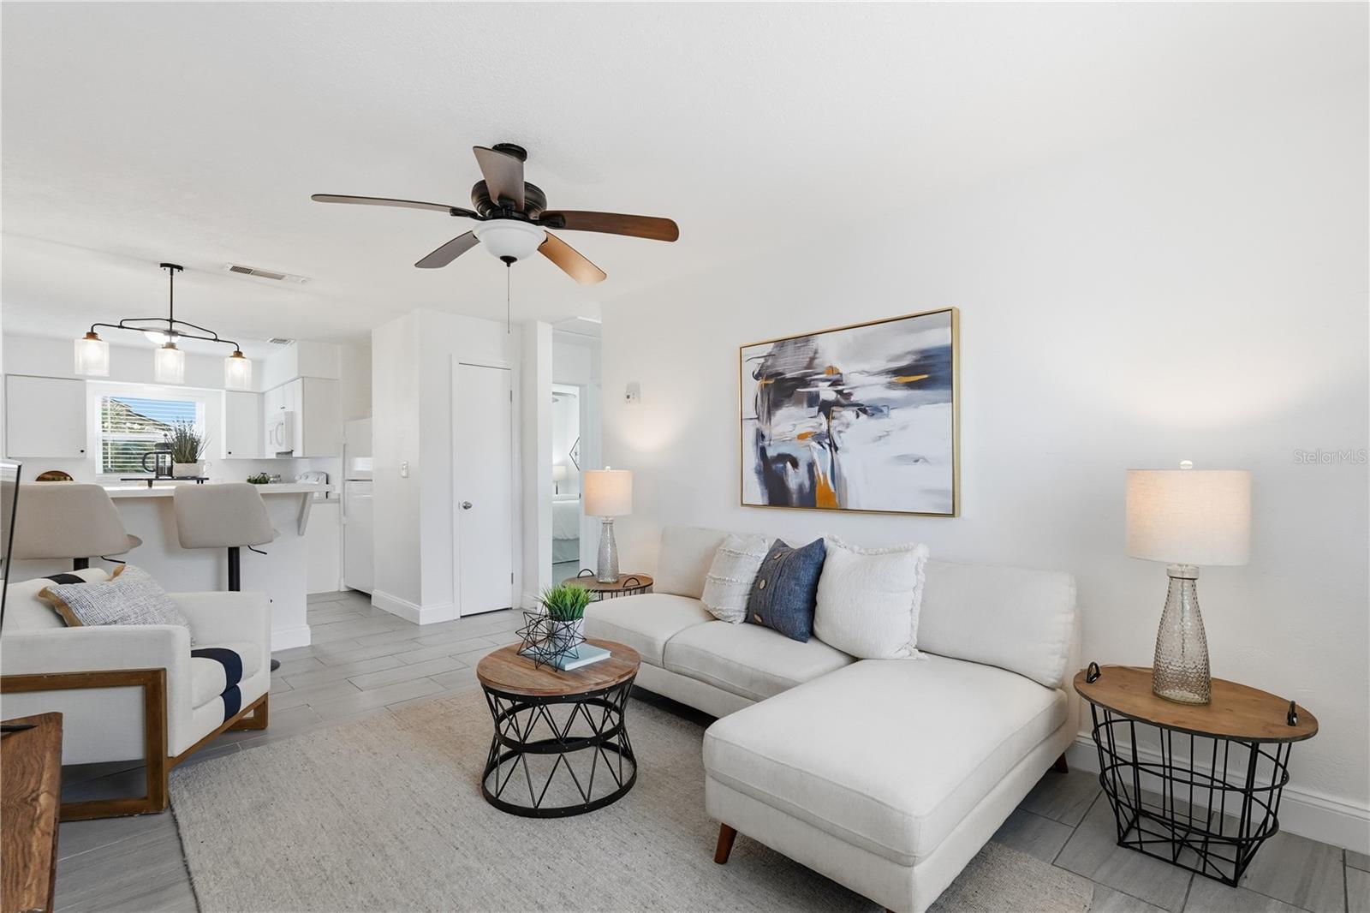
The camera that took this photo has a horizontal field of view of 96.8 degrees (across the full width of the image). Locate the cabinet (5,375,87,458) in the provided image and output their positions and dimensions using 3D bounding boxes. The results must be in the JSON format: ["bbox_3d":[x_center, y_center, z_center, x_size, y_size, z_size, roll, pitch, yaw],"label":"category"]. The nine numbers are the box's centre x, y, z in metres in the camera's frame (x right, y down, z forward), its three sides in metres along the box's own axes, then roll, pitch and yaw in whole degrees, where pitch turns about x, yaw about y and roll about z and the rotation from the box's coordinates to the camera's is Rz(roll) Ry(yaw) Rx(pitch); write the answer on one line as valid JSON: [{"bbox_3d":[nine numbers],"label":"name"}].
[{"bbox_3d":[-6.101,-0.372,5.825,0.330,0.760,0.526,-1,-1,44],"label":"cabinet"}]

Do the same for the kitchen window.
[{"bbox_3d":[-5.694,-0.210,6.527,0.100,0.827,0.876,-1,-1,44],"label":"kitchen window"}]

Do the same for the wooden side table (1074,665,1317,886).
[{"bbox_3d":[1.573,0.978,1.926,0.585,0.505,0.585,-1,-1,44],"label":"wooden side table"}]

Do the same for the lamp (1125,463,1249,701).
[{"bbox_3d":[1.573,0.389,1.926,0.308,0.742,0.308,-1,-1,44],"label":"lamp"}]

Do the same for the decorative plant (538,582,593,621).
[{"bbox_3d":[-0.497,0.598,2.547,0.220,0.160,0.220,-1,-1,0],"label":"decorative plant"}]

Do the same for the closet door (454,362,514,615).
[{"bbox_3d":[-1.648,0.269,5.059,0.470,2.030,0.045,0,-1,-45],"label":"closet door"}]

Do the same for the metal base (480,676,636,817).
[{"bbox_3d":[-0.479,1.030,2.364,0.585,0.410,0.585,-1,-1,0],"label":"metal base"}]

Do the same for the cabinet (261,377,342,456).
[{"bbox_3d":[-4.101,-0.358,6.474,1.605,0.765,0.335,-1,-1,44],"label":"cabinet"}]

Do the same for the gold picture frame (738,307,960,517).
[{"bbox_3d":[0.766,-0.182,3.128,1.215,0.925,0.042,-1,-1,44],"label":"gold picture frame"}]

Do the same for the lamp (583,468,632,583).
[{"bbox_3d":[-0.500,0.441,3.968,0.310,0.742,0.310,-1,-1,0],"label":"lamp"}]

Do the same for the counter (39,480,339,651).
[{"bbox_3d":[-3.052,0.728,3.691,0.680,1.080,1.470,-1,-1,44],"label":"counter"}]

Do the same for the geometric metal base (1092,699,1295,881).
[{"bbox_3d":[1.573,1.006,1.926,0.490,0.450,0.490,-1,-1,44],"label":"geometric metal base"}]

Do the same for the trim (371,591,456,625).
[{"bbox_3d":[-2.318,1.241,5.133,0.250,0.125,1.083,0,-1,-45],"label":"trim"}]

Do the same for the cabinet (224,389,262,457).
[{"bbox_3d":[-5.041,-0.349,6.923,0.330,0.760,0.365,-1,-1,44],"label":"cabinet"}]

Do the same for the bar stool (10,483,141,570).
[{"bbox_3d":[-3.109,0.713,3.126,0.470,1.135,0.480,0,-1,-32],"label":"bar stool"}]

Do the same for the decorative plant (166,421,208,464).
[{"bbox_3d":[-3.042,-0.086,3.717,0.200,0.265,0.180,0,-1,-45],"label":"decorative plant"}]

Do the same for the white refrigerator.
[{"bbox_3d":[-2.816,0.491,5.995,0.740,1.660,0.780,0,-1,-45],"label":"white refrigerator"}]

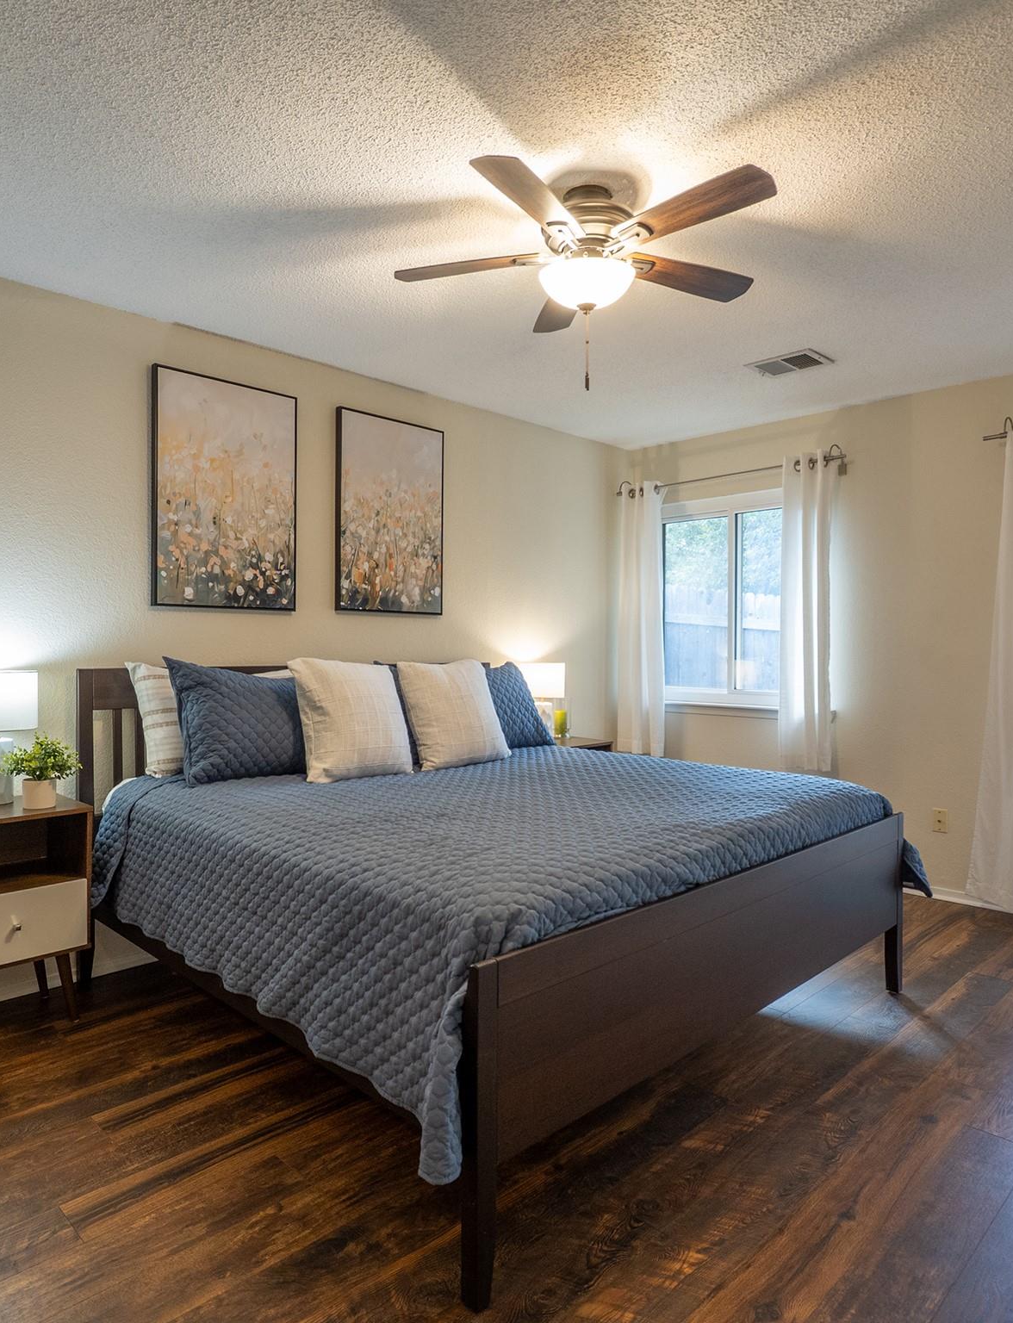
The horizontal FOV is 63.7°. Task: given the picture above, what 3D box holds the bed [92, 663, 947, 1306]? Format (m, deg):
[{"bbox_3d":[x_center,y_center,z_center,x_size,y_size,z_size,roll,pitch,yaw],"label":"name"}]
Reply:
[{"bbox_3d":[-0.073,0.599,2.899,2.032,1.138,2.091,0,0,-44],"label":"bed"}]

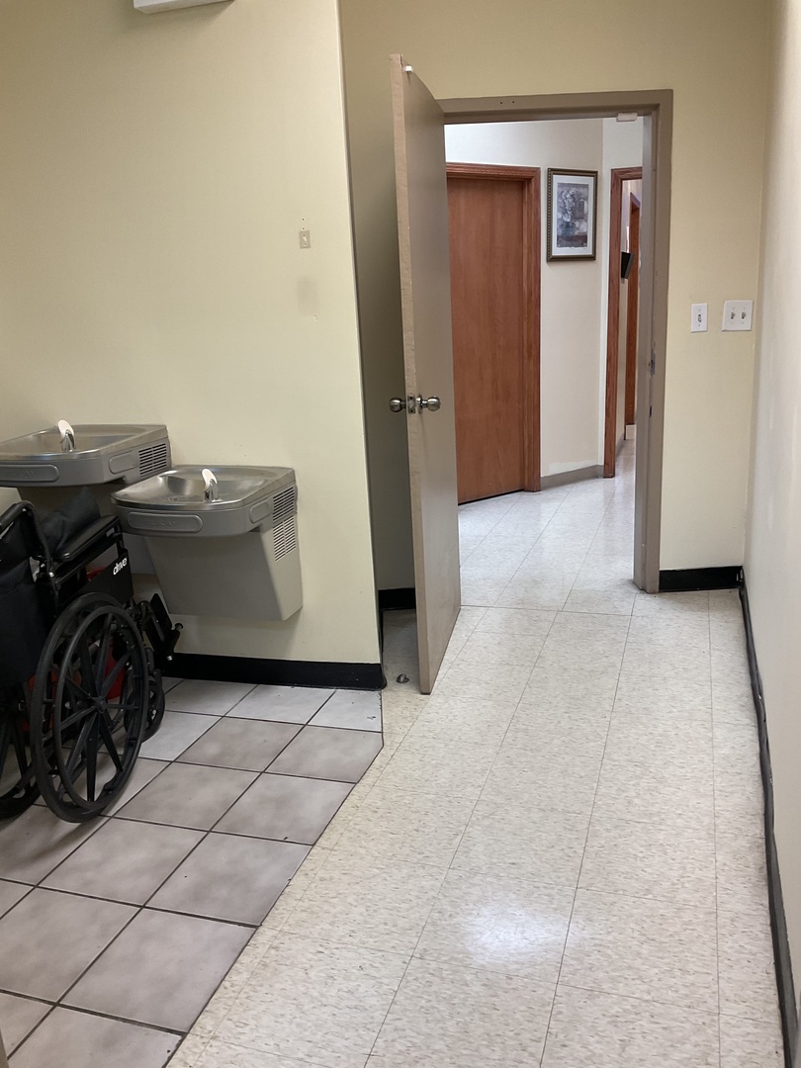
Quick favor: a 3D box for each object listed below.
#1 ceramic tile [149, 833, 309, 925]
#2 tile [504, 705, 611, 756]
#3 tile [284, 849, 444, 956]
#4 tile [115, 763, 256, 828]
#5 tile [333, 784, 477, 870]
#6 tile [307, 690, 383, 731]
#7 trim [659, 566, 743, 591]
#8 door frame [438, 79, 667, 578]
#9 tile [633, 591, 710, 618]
[{"bbox_3d":[-0.411,0.842,2.188,0.295,0.010,0.308,2,16,18],"label":"ceramic tile"},{"bbox_3d":[0.499,0.615,2.813,0.305,0.014,0.305,2,16,18],"label":"tile"},{"bbox_3d":[-0.073,0.855,2.083,0.307,0.010,0.307,2,16,18],"label":"tile"},{"bbox_3d":[-0.601,0.751,2.564,0.308,0.010,0.308,2,16,18],"label":"tile"},{"bbox_3d":[0.021,0.773,2.364,0.307,0.010,0.307,2,16,18],"label":"tile"},{"bbox_3d":[-0.137,0.593,3.020,0.263,0.014,0.283,2,16,18],"label":"tile"},{"bbox_3d":[1.331,0.203,3.955,0.365,0.104,0.012,-3,15,-1],"label":"trim"},{"bbox_3d":[0.592,-0.720,3.785,1.025,2.065,0.151,-4,15,-2],"label":"door frame"},{"bbox_3d":[1.159,0.307,3.819,0.305,0.014,0.305,2,16,18],"label":"tile"}]

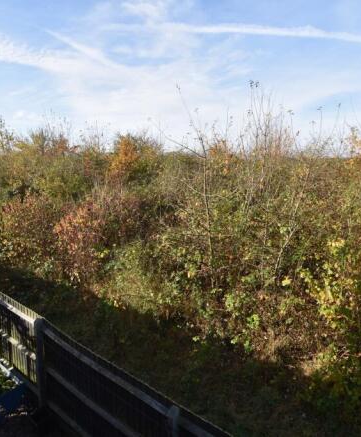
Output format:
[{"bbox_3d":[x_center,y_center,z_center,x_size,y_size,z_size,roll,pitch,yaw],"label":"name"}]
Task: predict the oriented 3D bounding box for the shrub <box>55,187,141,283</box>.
[{"bbox_3d":[-3.251,0.548,11.191,3.000,3.200,2.600,-4,13,-16],"label":"shrub"}]

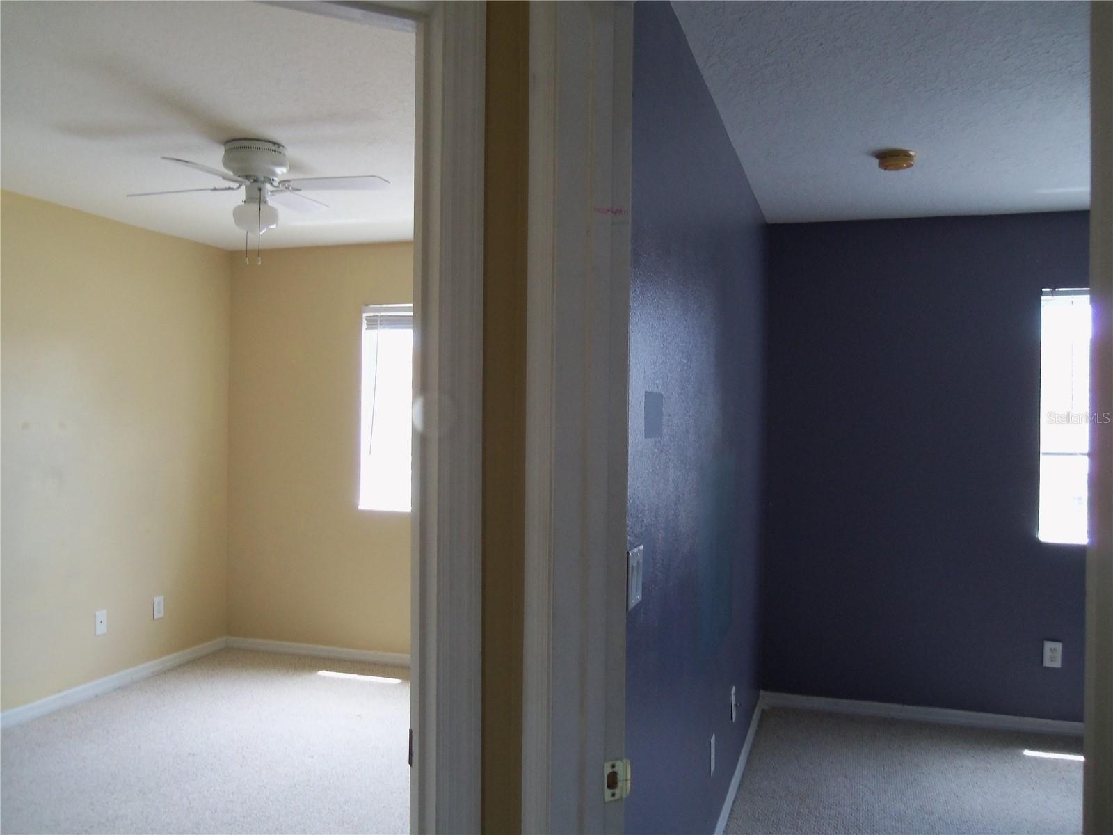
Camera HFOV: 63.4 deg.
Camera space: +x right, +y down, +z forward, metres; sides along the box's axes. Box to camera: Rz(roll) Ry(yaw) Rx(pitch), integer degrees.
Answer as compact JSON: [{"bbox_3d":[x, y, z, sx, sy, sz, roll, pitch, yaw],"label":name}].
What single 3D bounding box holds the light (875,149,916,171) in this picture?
[{"bbox_3d":[1.247,-0.943,3.303,0.139,0.041,0.139,1,0,18],"label":"light"}]

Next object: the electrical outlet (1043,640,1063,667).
[{"bbox_3d":[2.268,1.082,4.111,0.071,0.116,0.010,1,0,18],"label":"electrical outlet"}]

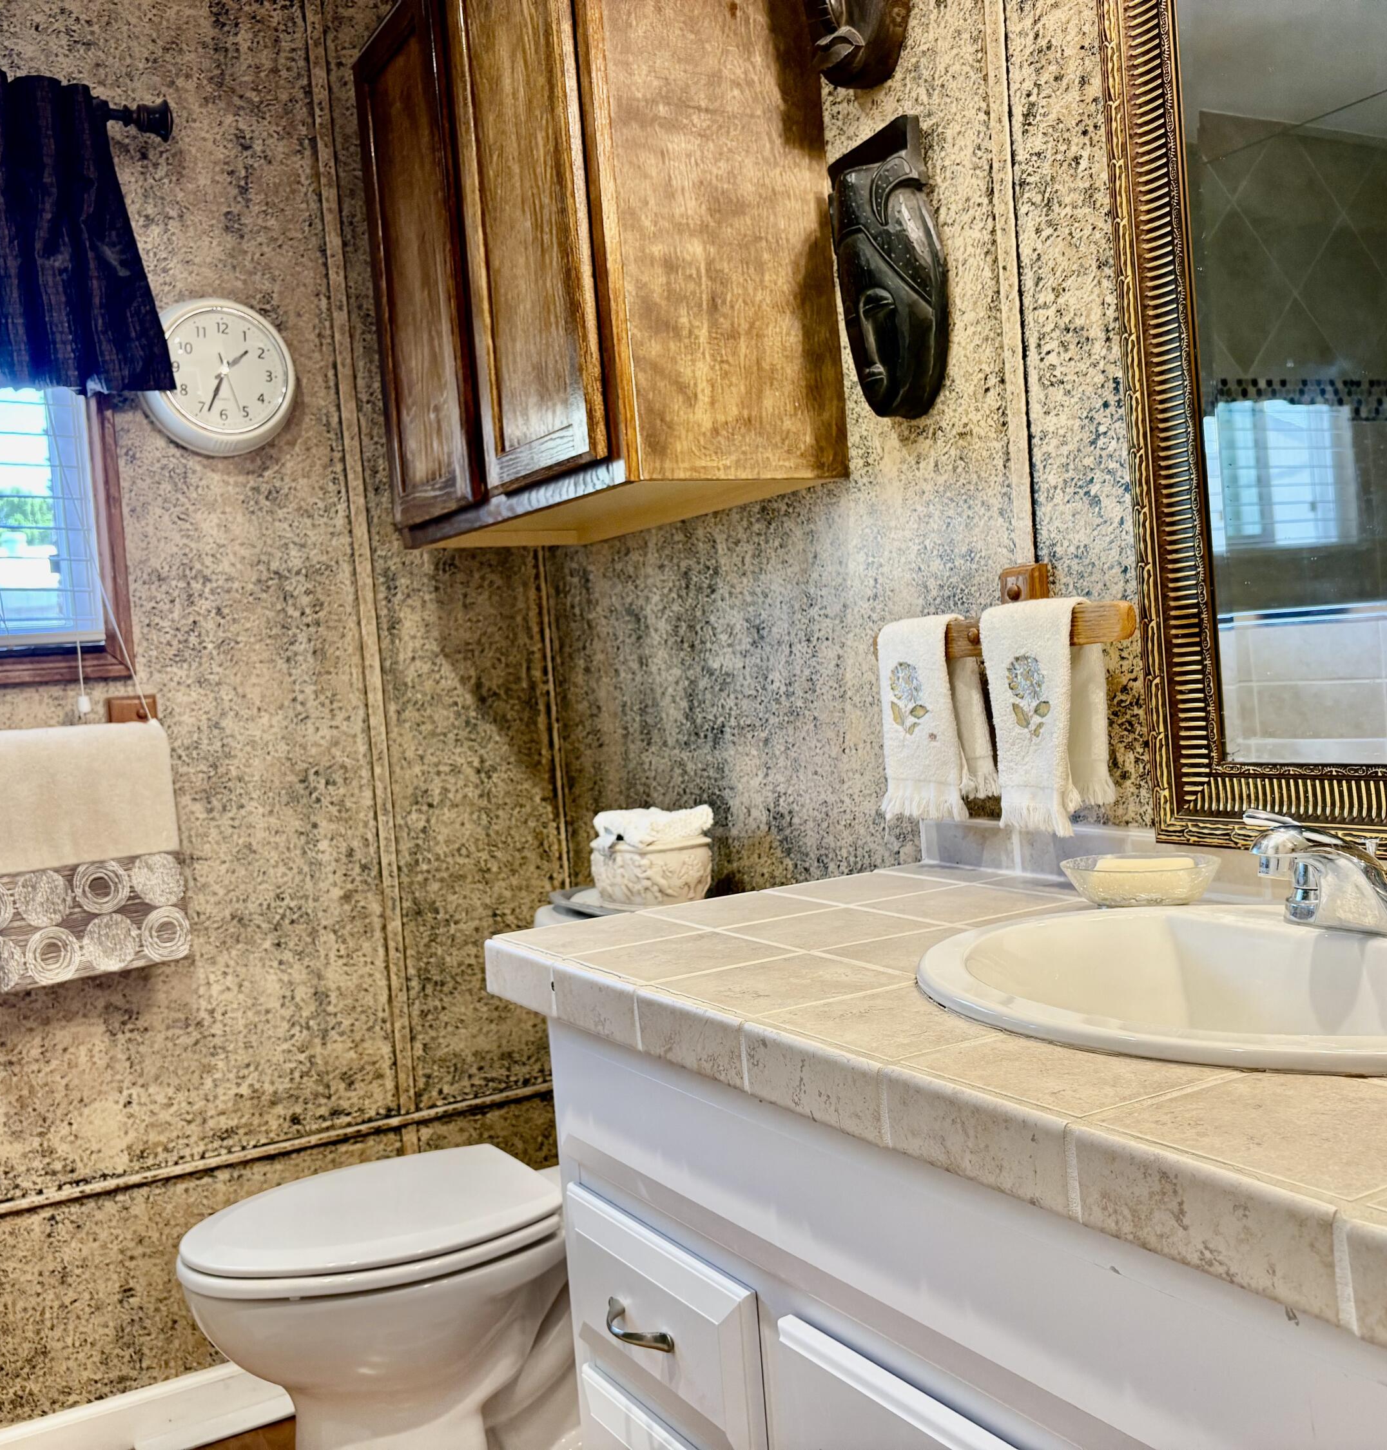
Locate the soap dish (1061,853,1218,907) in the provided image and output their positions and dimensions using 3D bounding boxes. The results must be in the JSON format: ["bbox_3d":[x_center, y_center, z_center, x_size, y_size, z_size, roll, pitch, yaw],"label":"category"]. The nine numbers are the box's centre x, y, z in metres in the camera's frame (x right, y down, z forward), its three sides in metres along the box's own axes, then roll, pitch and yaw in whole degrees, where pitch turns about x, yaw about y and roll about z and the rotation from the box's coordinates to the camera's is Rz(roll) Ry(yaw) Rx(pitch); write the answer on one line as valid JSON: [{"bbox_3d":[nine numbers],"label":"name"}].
[{"bbox_3d":[0.420,0.149,1.369,0.105,0.037,0.165,-5,2,-30],"label":"soap dish"}]

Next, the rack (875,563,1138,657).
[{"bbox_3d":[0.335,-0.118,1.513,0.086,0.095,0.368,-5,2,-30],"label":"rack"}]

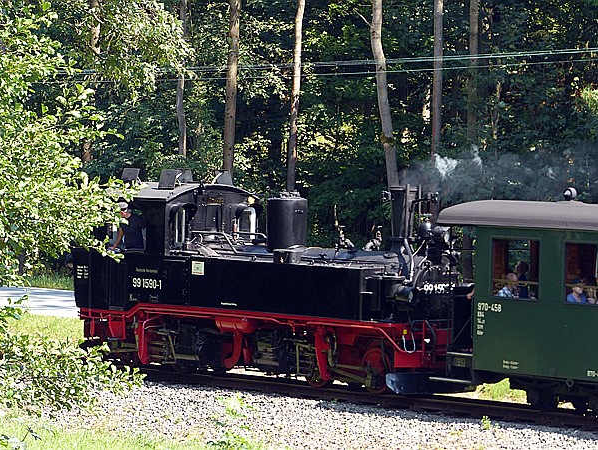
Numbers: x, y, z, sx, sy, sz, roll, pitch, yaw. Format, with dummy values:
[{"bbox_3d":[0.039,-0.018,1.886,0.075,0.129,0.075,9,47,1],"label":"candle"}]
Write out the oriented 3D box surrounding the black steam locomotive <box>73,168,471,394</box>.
[{"bbox_3d":[-0.430,0.870,63.500,2.100,3.400,8.700,-2,4,-43],"label":"black steam locomotive"}]

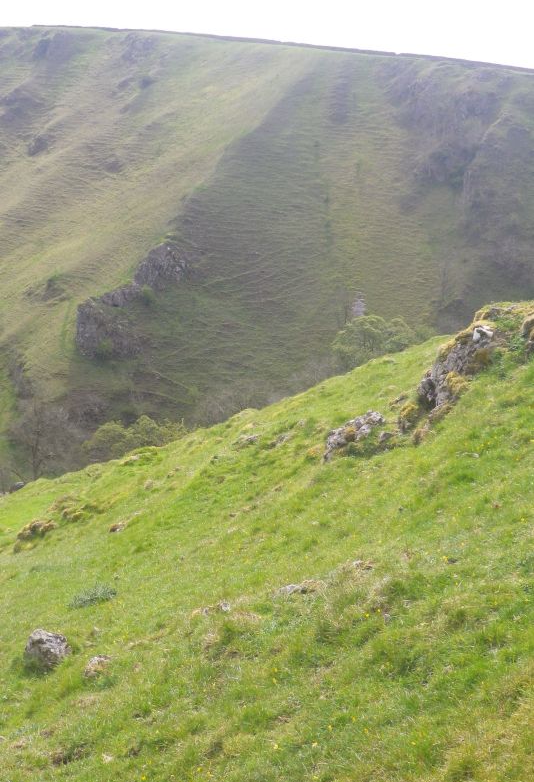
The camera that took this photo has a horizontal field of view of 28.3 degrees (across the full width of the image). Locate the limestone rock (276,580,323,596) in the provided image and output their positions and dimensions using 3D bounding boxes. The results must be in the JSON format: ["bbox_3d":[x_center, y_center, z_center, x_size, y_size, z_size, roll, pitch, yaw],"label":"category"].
[{"bbox_3d":[0.280,1.699,9.100,0.390,0.120,0.280,0,4,0],"label":"limestone rock"}]

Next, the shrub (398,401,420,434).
[{"bbox_3d":[2.560,0.458,19.000,0.390,0.540,0.370,0,4,0],"label":"shrub"}]

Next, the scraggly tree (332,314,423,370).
[{"bbox_3d":[6.268,-2.070,60.000,5.100,4.600,4.600,0,4,0],"label":"scraggly tree"}]

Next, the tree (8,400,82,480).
[{"bbox_3d":[-13.401,3.358,64.000,4.500,5.400,4.200,0,4,0],"label":"tree"}]

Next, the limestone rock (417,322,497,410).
[{"bbox_3d":[3.672,-0.475,20.500,1.530,1.600,1.200,0,4,0],"label":"limestone rock"}]

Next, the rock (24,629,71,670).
[{"bbox_3d":[-2.034,2.395,9.800,0.420,0.340,0.360,0,4,0],"label":"rock"}]

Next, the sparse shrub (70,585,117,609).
[{"bbox_3d":[-2.013,2.370,12.200,0.540,0.220,0.420,0,4,0],"label":"sparse shrub"}]

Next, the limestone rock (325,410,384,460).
[{"bbox_3d":[1.555,0.791,18.800,1.030,0.780,0.750,0,4,0],"label":"limestone rock"}]

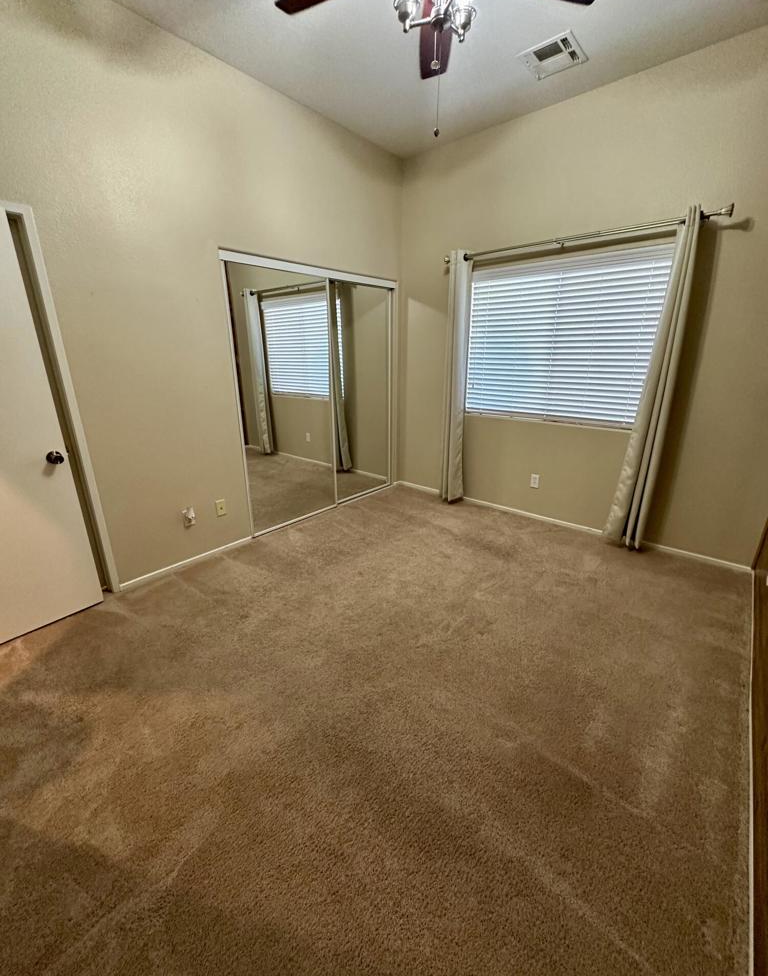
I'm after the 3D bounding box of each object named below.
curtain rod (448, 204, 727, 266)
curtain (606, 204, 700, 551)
[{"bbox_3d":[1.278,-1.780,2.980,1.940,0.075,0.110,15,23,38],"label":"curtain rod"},{"bbox_3d":[1.820,-0.621,2.837,0.265,2.200,0.170,15,23,38],"label":"curtain"}]

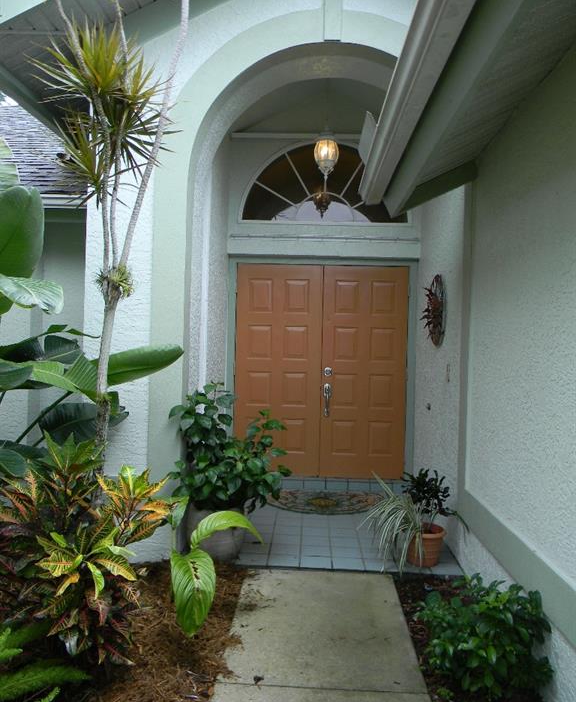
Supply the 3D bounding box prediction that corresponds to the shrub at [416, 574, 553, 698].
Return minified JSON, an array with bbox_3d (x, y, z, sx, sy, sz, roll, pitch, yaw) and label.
[{"bbox_3d":[0.875,1.309,2.940,0.550,0.410,0.640,1,2,2],"label":"shrub"}]

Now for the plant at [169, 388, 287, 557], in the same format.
[{"bbox_3d":[-0.382,0.799,4.226,0.810,1.179,0.650,1,2,2],"label":"plant"}]

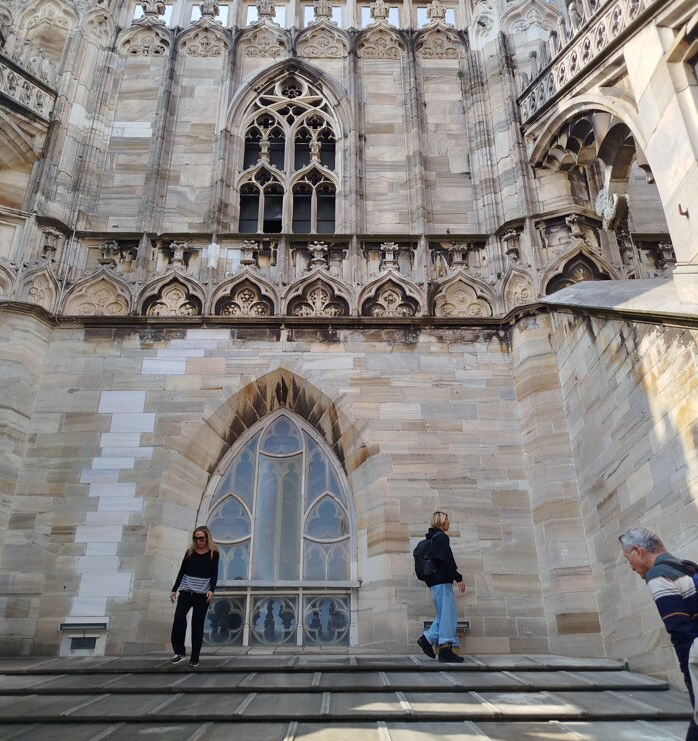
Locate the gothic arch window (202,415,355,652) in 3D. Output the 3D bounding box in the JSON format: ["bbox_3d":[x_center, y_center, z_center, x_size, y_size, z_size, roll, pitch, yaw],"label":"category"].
[{"bbox_3d":[-0.985,2.107,9.677,2.160,3.310,0.220,0,-26,-1],"label":"gothic arch window"}]

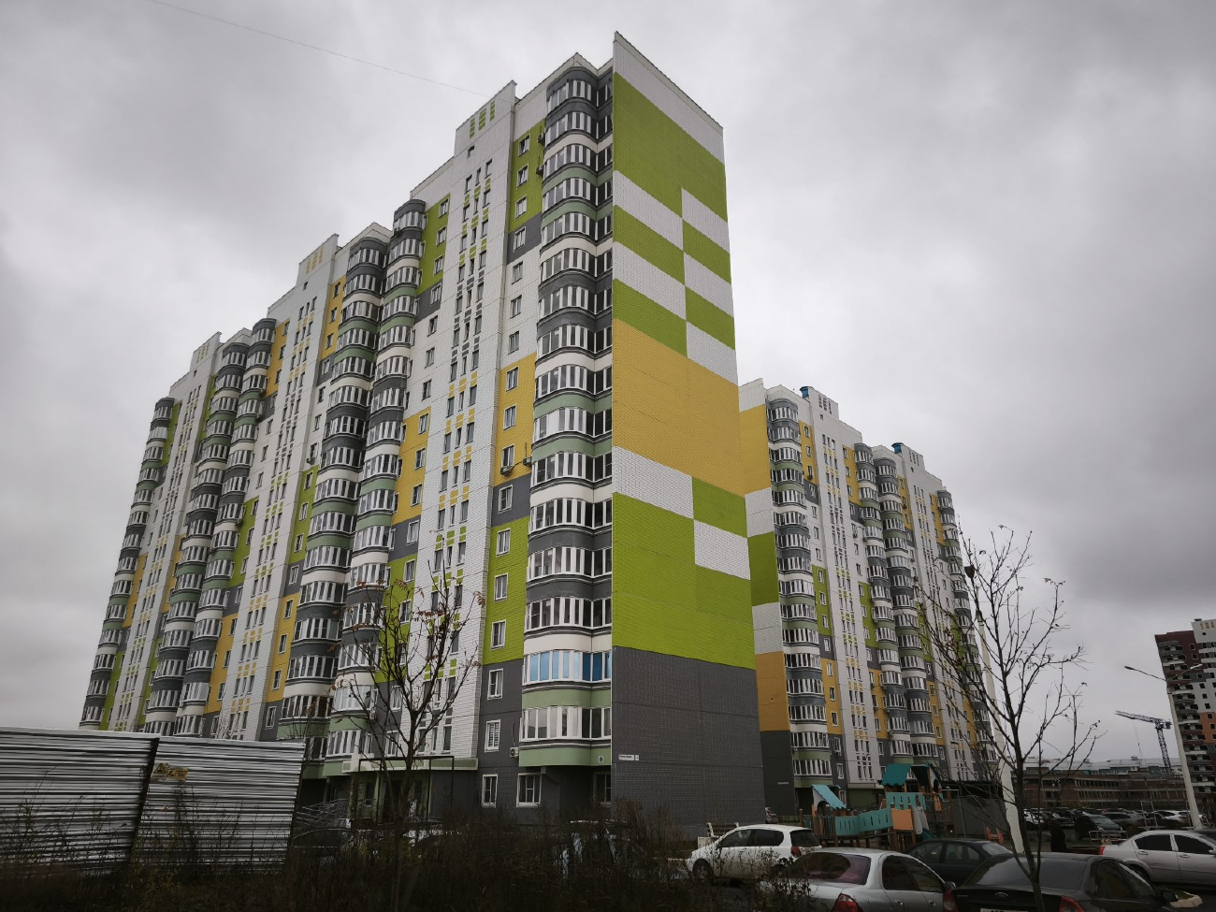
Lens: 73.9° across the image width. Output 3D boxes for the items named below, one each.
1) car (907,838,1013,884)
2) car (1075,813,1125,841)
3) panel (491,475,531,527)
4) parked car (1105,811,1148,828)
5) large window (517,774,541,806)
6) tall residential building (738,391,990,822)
[{"bbox_3d":[8.257,9.769,18.984,4.350,1.430,1.700,-19,-29,39],"label":"car"},{"bbox_3d":[31.455,23.791,51.748,1.760,1.580,4.200,-5,-22,13],"label":"car"},{"bbox_3d":[-6.019,2.841,50.677,3.850,2.800,0.250,-20,-29,41],"label":"panel"},{"bbox_3d":[39.750,28.742,63.277,4.500,1.470,1.780,-18,-28,38],"label":"parked car"},{"bbox_3d":[-4.145,17.677,42.767,1.900,1.600,0.200,-20,-29,41],"label":"large window"},{"bbox_3d":[35.684,22.198,117.416,15.800,54.700,58.000,-19,-29,40],"label":"tall residential building"}]

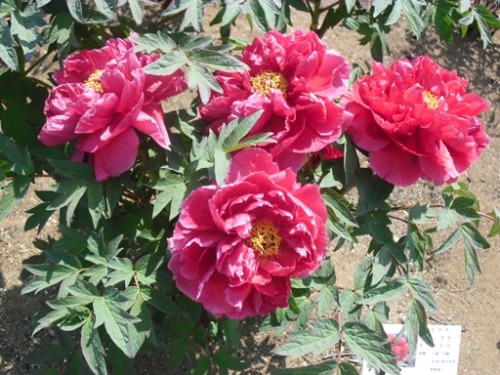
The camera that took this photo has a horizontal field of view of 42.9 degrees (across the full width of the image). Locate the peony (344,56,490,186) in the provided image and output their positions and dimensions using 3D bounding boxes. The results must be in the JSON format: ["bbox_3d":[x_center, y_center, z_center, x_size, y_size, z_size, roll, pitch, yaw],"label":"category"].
[{"bbox_3d":[0.216,-0.085,0.820,0.178,0.110,0.150,0,60,0],"label":"peony"}]

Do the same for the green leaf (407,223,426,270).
[{"bbox_3d":[0.228,0.081,0.870,0.025,0.068,0.020,-15,8,-7],"label":"green leaf"}]

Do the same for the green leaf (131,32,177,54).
[{"bbox_3d":[-0.116,-0.174,0.770,0.058,0.011,0.045,13,43,15],"label":"green leaf"}]

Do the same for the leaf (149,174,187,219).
[{"bbox_3d":[-0.103,0.014,0.840,0.046,0.018,0.060,30,73,18],"label":"leaf"}]

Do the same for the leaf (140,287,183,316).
[{"bbox_3d":[-0.117,0.151,0.840,0.068,0.015,0.024,30,55,15],"label":"leaf"}]

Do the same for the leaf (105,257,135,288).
[{"bbox_3d":[-0.160,0.104,0.780,0.039,0.018,0.028,-25,52,15],"label":"leaf"}]

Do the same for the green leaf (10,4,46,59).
[{"bbox_3d":[-0.331,-0.235,0.950,0.050,0.020,0.099,-11,70,-4],"label":"green leaf"}]

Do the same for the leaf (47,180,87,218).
[{"bbox_3d":[-0.240,0.016,0.830,0.060,0.012,0.046,-34,59,-15],"label":"leaf"}]

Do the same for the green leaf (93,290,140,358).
[{"bbox_3d":[-0.161,0.165,0.765,0.040,0.022,0.081,-26,90,-14],"label":"green leaf"}]

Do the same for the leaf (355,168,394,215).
[{"bbox_3d":[0.163,0.005,0.830,0.046,0.013,0.065,14,73,4],"label":"leaf"}]

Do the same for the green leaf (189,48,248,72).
[{"bbox_3d":[-0.039,-0.155,0.790,0.076,0.016,0.031,12,57,5],"label":"green leaf"}]

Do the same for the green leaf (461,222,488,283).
[{"bbox_3d":[0.311,0.090,0.880,0.030,0.016,0.081,-5,76,-10],"label":"green leaf"}]

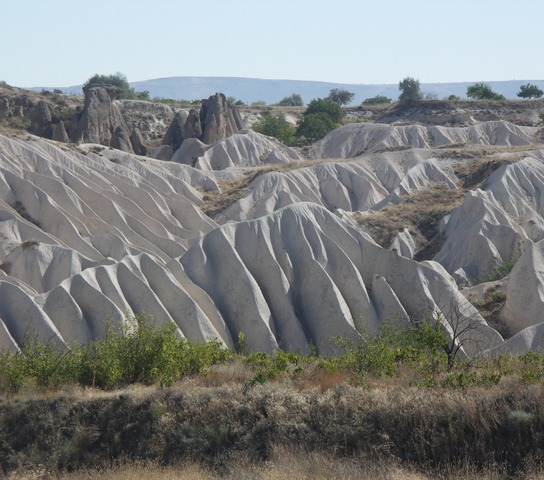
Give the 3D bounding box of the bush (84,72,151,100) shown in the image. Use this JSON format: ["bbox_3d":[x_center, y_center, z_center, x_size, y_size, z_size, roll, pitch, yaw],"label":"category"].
[{"bbox_3d":[-19.765,-19.447,470.000,8.643,3.686,5.186,0,2,0],"label":"bush"}]

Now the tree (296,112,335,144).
[{"bbox_3d":[5.000,-12.815,425.000,4.368,3.678,4.149,0,2,0],"label":"tree"}]

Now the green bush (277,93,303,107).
[{"bbox_3d":[2.319,-18.618,490.000,3.445,1.855,2.929,0,2,0],"label":"green bush"}]

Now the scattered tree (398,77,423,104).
[{"bbox_3d":[17.230,-18.598,460.000,2.986,3.483,2.836,0,2,0],"label":"scattered tree"}]

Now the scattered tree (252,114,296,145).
[{"bbox_3d":[0.291,-12.792,430.000,5.117,3.605,4.605,0,2,0],"label":"scattered tree"}]

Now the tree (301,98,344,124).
[{"bbox_3d":[6.128,-14.696,440.000,4.998,4.284,4.748,0,2,0],"label":"tree"}]

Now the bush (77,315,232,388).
[{"bbox_3d":[-2.860,2.714,90.000,3.797,1.801,2.088,0,2,0],"label":"bush"}]

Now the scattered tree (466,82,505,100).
[{"bbox_3d":[27.715,-19.277,480.000,4.933,2.337,3.700,0,2,0],"label":"scattered tree"}]

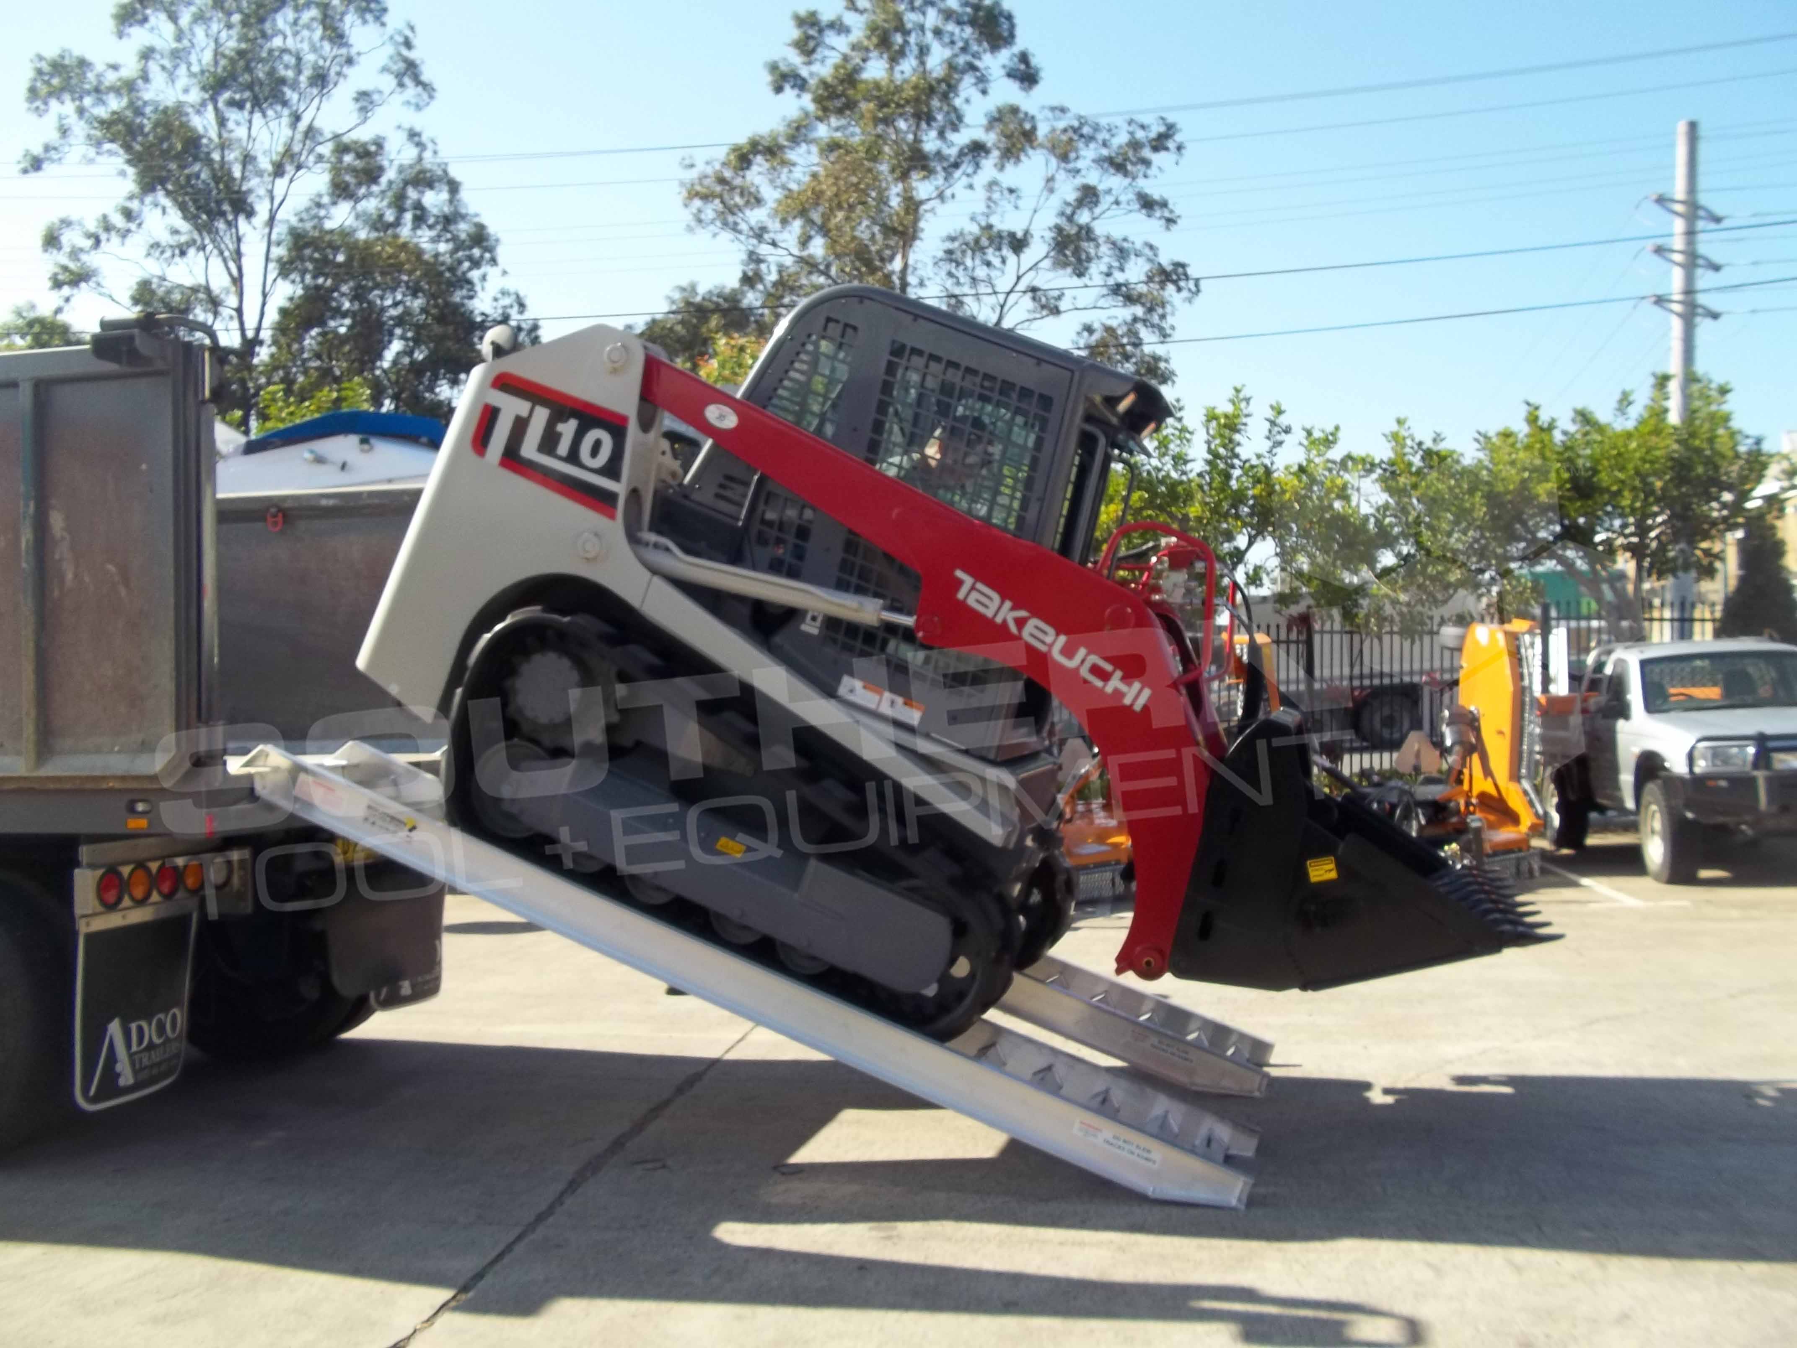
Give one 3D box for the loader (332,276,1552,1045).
[{"bbox_3d":[0.356,-0.018,5.999,3.930,2.176,1.833,22,6,13],"label":"loader"}]

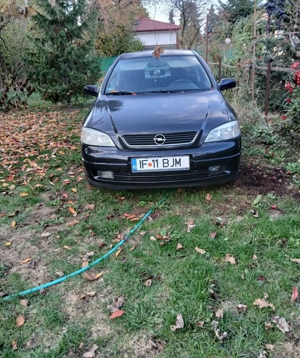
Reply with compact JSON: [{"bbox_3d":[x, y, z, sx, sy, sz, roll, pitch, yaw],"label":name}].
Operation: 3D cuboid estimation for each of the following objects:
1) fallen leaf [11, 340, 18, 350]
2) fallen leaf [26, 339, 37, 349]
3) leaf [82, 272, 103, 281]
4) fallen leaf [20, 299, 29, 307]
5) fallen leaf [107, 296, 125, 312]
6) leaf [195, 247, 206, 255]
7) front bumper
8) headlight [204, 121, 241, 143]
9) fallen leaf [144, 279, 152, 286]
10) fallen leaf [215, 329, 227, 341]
[{"bbox_3d":[-0.674,0.824,1.495,0.040,0.025,0.065,-19,26,-35],"label":"fallen leaf"},{"bbox_3d":[-0.597,0.833,1.509,0.041,0.020,0.040,-3,22,-1],"label":"fallen leaf"},{"bbox_3d":[-0.401,0.667,2.066,0.132,0.025,0.062,0,23,7],"label":"leaf"},{"bbox_3d":[-0.740,0.732,1.778,0.052,0.015,0.043,5,23,19],"label":"fallen leaf"},{"bbox_3d":[-0.198,0.755,1.829,0.073,0.030,0.115,14,28,34],"label":"fallen leaf"},{"bbox_3d":[0.360,0.516,2.140,0.085,0.025,0.050,14,27,37],"label":"leaf"},{"bbox_3d":[0.109,-0.168,2.934,1.660,0.430,0.500,-2,21,3],"label":"front bumper"},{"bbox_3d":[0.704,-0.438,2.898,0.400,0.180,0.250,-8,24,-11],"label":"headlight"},{"bbox_3d":[-0.004,0.652,1.890,0.036,0.025,0.055,11,25,30],"label":"fallen leaf"},{"bbox_3d":[0.355,0.785,1.516,0.060,0.035,0.043,8,24,24],"label":"fallen leaf"}]

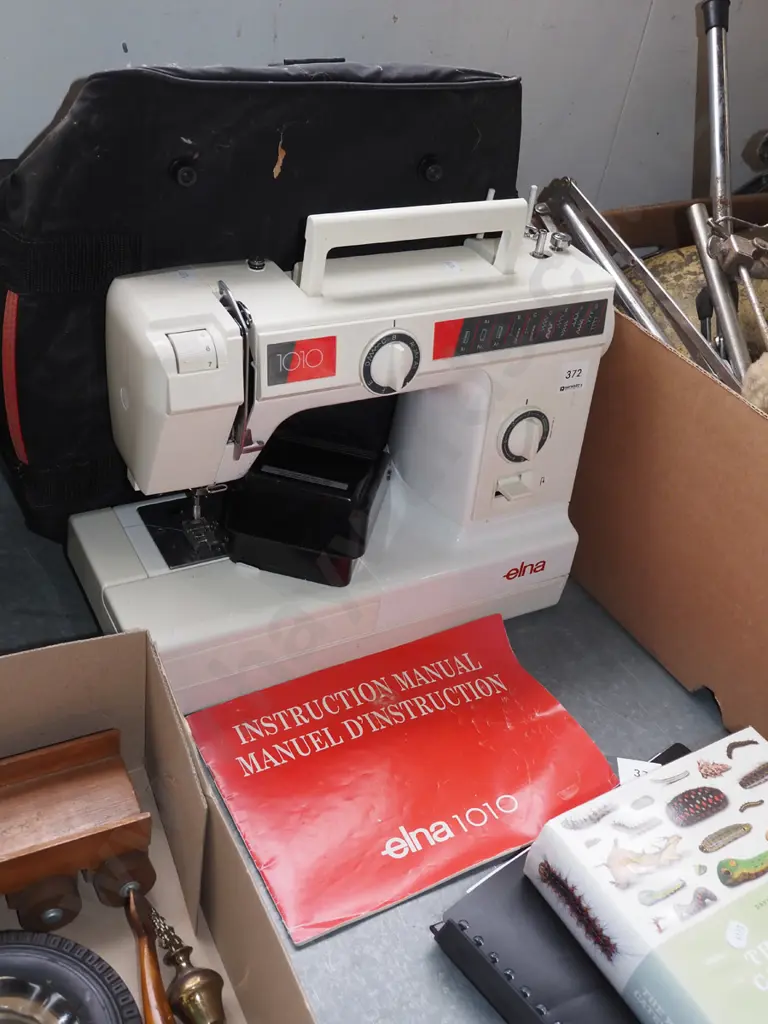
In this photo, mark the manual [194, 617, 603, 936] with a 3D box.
[{"bbox_3d":[0.016,0.169,0.738,0.255,0.020,0.181,-14,45,-26],"label":"manual"}]

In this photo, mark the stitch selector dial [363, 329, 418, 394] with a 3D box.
[{"bbox_3d":[0.008,-0.099,0.725,0.047,0.047,0.017,-13,37,-27],"label":"stitch selector dial"}]

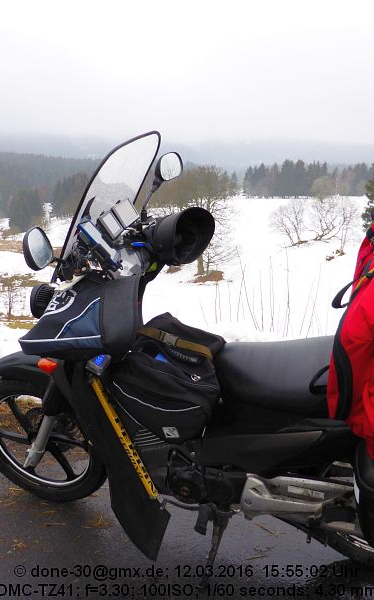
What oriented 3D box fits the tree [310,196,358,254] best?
[{"bbox_3d":[12.232,-6.344,46.000,3.900,4.800,3.700,2,10,0],"label":"tree"}]

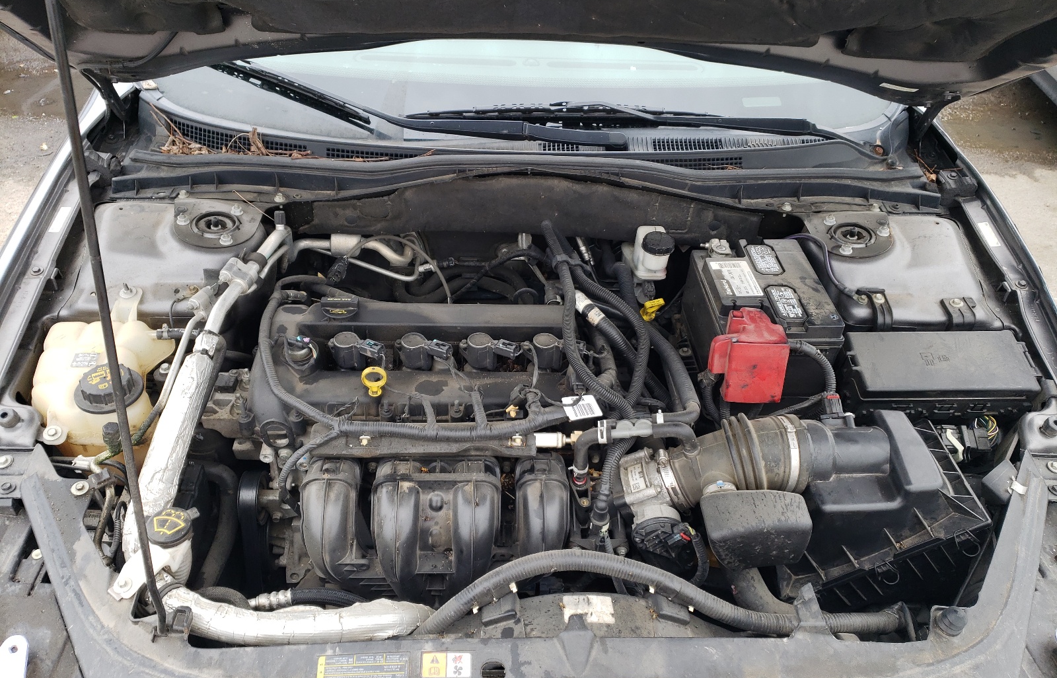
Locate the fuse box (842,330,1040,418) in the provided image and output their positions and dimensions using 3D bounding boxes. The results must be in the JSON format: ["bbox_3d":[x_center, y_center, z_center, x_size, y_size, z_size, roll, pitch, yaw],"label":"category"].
[{"bbox_3d":[0.611,0.057,1.198,0.268,0.080,0.120,0,53,-3],"label":"fuse box"}]

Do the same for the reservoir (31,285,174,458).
[{"bbox_3d":[-0.571,0.067,1.106,0.170,0.180,0.225,0,39,-3],"label":"reservoir"}]

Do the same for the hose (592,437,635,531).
[{"bbox_3d":[0.113,0.187,1.034,0.060,0.073,0.114,0,37,-3],"label":"hose"}]

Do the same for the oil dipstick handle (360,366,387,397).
[{"bbox_3d":[-0.209,0.057,1.070,0.035,0.046,0.014,0,37,-3],"label":"oil dipstick handle"}]

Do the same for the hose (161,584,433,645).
[{"bbox_3d":[-0.260,0.301,0.880,0.287,0.055,0.070,0,37,-3],"label":"hose"}]

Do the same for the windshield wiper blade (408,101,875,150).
[{"bbox_3d":[0.186,-0.364,1.356,0.785,0.060,0.085,0,39,-3],"label":"windshield wiper blade"}]

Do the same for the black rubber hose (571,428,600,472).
[{"bbox_3d":[0.075,0.144,1.034,0.037,0.056,0.026,0,37,-3],"label":"black rubber hose"}]

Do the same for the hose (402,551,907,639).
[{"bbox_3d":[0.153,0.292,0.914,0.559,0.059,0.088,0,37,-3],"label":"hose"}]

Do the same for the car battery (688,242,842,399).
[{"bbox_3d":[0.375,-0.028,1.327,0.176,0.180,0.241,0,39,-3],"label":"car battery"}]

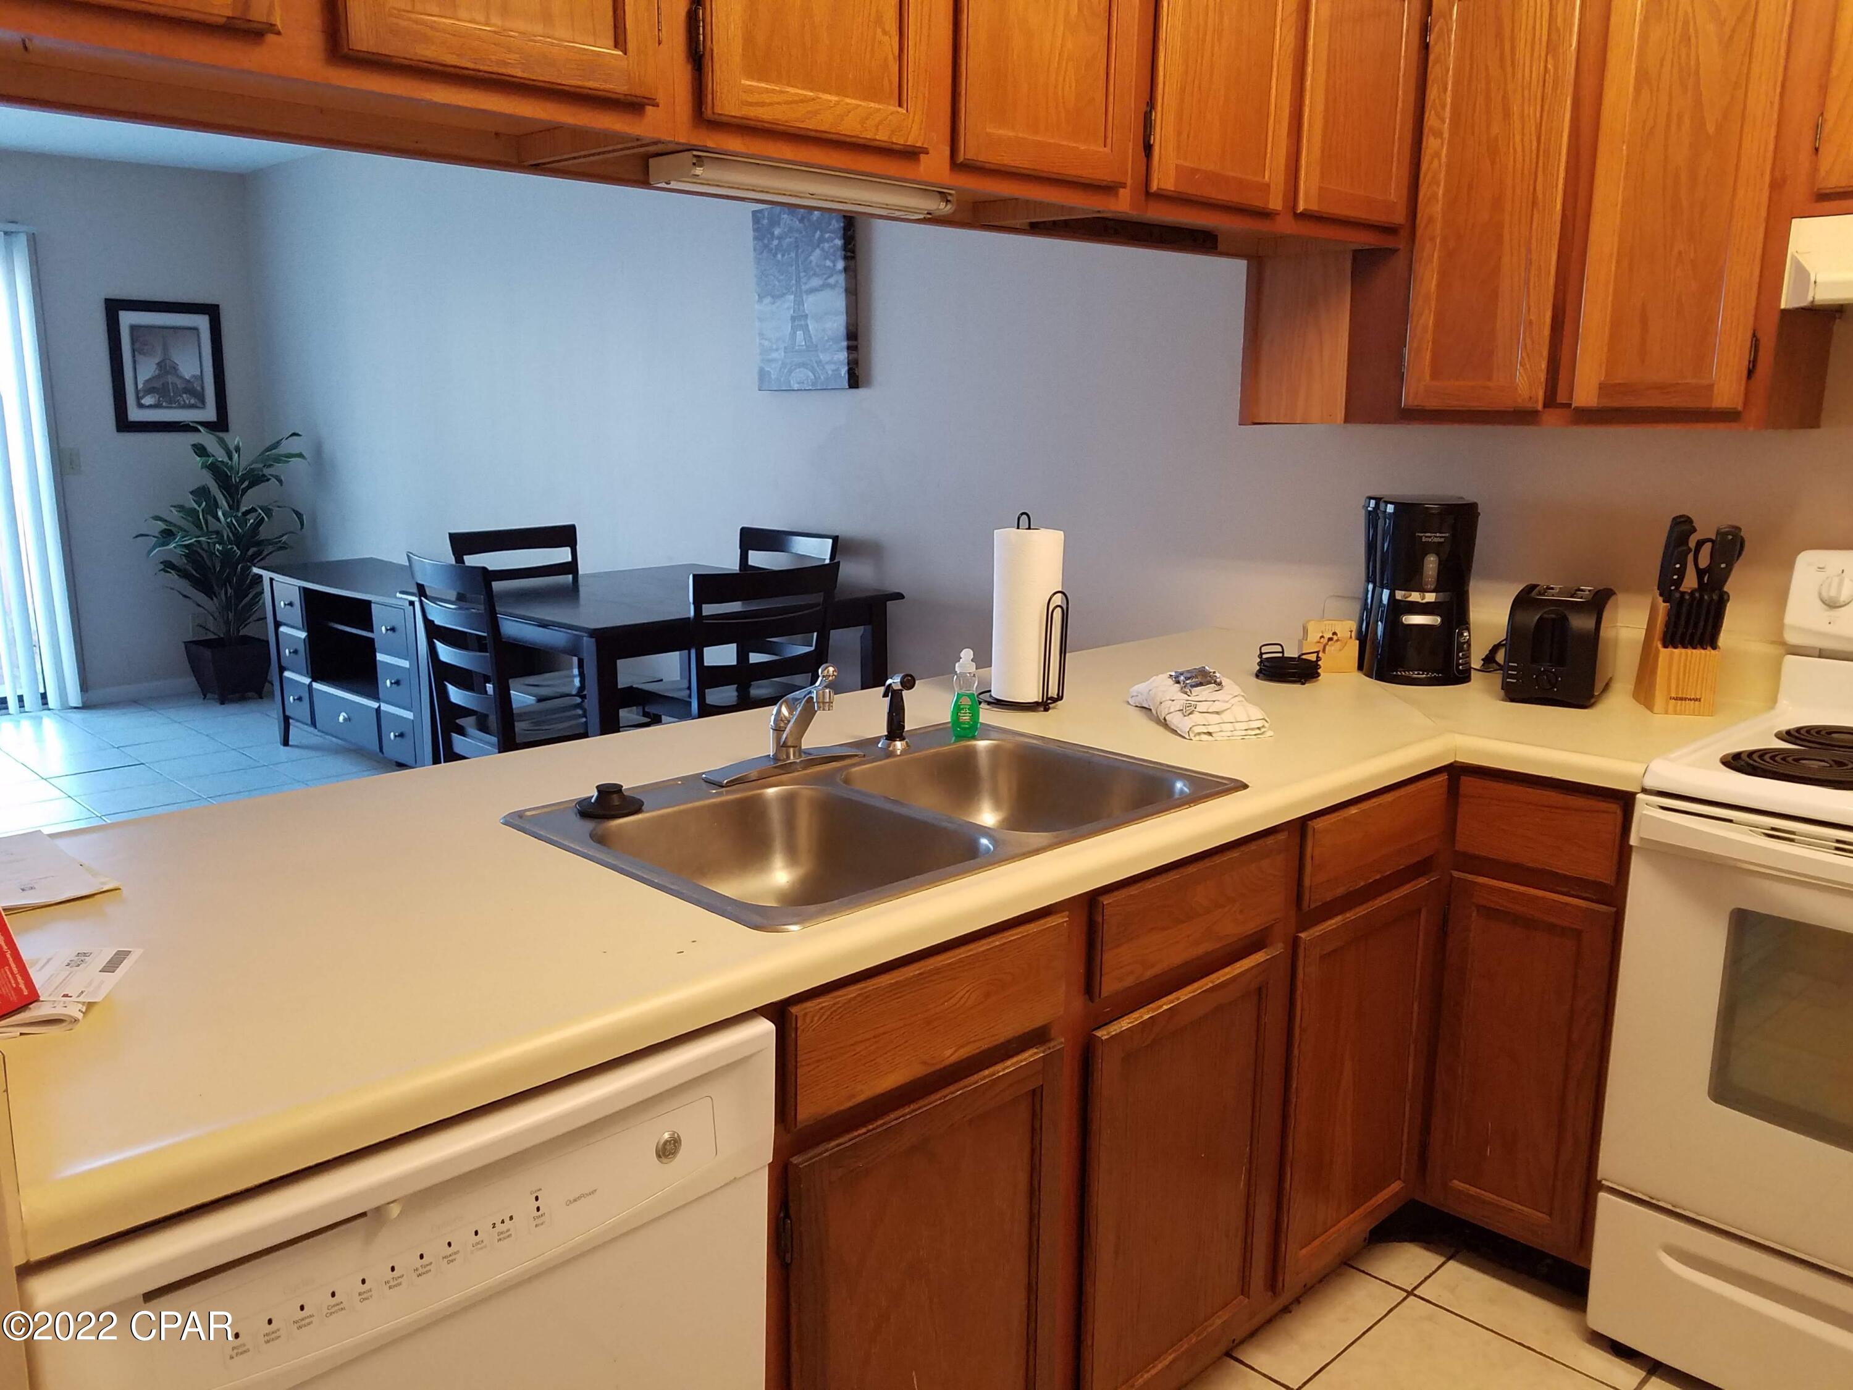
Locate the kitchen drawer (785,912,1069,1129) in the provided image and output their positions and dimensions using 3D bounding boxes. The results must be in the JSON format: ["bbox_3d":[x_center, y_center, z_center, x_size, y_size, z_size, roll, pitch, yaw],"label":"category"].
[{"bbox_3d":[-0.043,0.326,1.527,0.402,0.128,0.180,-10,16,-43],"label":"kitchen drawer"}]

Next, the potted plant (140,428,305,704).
[{"bbox_3d":[-3.382,-0.625,6.722,0.770,1.340,0.770,-10,16,-43],"label":"potted plant"}]

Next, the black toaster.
[{"bbox_3d":[1.150,-0.092,2.515,0.158,0.182,0.280,7,13,31],"label":"black toaster"}]

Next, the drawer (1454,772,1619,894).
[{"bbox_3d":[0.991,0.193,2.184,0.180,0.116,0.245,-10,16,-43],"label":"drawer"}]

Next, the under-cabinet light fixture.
[{"bbox_3d":[-0.152,-0.670,1.850,0.440,0.033,0.084,-10,16,-43],"label":"under-cabinet light fixture"}]

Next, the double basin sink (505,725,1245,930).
[{"bbox_3d":[-0.045,0.220,1.822,0.838,0.180,0.557,-10,16,-43],"label":"double basin sink"}]

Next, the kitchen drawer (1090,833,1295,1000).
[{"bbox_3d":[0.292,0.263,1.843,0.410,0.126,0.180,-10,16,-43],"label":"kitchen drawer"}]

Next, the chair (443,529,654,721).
[{"bbox_3d":[-1.109,0.031,4.281,0.500,1.045,0.445,11,16,43],"label":"chair"}]

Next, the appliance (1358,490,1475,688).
[{"bbox_3d":[0.937,-0.207,2.694,0.188,0.335,0.250,2,11,8],"label":"appliance"}]

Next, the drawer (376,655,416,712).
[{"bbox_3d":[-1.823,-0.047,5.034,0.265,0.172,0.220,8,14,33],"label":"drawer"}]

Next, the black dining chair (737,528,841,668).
[{"bbox_3d":[-0.601,0.045,4.223,0.500,1.045,0.465,-10,16,-43],"label":"black dining chair"}]

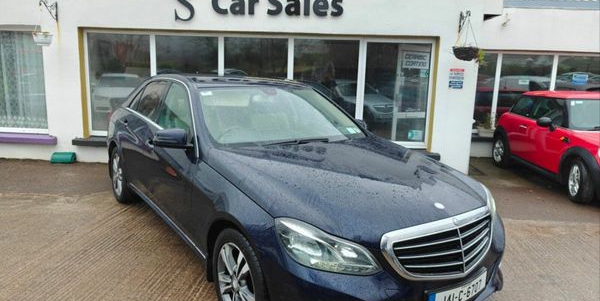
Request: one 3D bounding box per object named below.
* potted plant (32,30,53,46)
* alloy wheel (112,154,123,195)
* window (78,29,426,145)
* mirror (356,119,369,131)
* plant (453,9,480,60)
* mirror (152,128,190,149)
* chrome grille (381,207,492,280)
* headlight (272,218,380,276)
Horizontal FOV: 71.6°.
[{"bbox_3d":[-3.926,-1.708,6.348,0.280,0.200,0.270,2,10,3],"label":"potted plant"},{"bbox_3d":[-1.980,0.266,4.715,0.200,0.470,0.470,-5,12,-35],"label":"alloy wheel"},{"bbox_3d":[-0.720,-0.985,6.820,5.639,1.757,0.100,2,10,3],"label":"window"},{"bbox_3d":[0.576,-0.225,4.067,0.250,0.160,0.170,-5,12,-35],"label":"mirror"},{"bbox_3d":[2.409,-1.664,6.024,0.390,0.730,0.380,2,10,3],"label":"plant"},{"bbox_3d":[-0.917,-0.085,3.007,0.250,0.155,0.170,-5,12,-35],"label":"mirror"},{"bbox_3d":[0.812,0.503,2.230,0.870,0.290,0.180,-5,12,-35],"label":"chrome grille"},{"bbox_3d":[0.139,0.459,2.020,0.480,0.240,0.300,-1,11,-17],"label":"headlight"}]

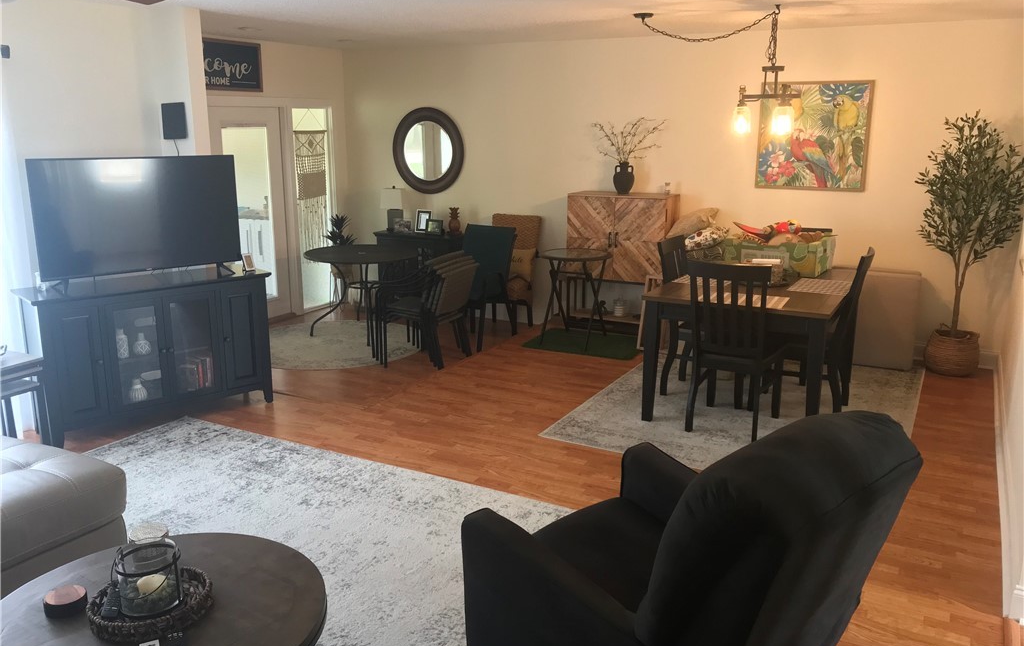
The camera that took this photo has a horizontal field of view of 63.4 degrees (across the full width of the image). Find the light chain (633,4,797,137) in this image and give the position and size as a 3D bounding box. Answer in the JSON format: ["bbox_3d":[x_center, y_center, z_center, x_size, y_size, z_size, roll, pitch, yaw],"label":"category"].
[{"bbox_3d":[1.271,-1.581,5.245,1.120,0.770,0.380,8,16,28],"label":"light chain"}]

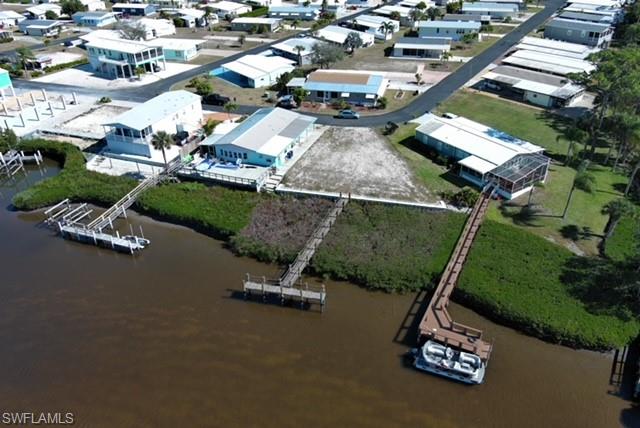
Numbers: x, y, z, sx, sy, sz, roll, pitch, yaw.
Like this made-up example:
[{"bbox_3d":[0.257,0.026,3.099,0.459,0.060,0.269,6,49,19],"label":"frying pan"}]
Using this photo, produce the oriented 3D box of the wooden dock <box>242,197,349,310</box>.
[{"bbox_3d":[-0.781,3.469,64.517,9.041,2.500,22.337,8,31,16],"label":"wooden dock"}]

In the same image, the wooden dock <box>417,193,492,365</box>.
[{"bbox_3d":[20.512,5.504,64.223,7.500,2.400,33.400,15,35,22],"label":"wooden dock"}]

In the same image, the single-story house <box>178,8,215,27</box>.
[{"bbox_3d":[-43.650,-68.070,180.070,12.200,3.710,9.080,9,35,18],"label":"single-story house"}]

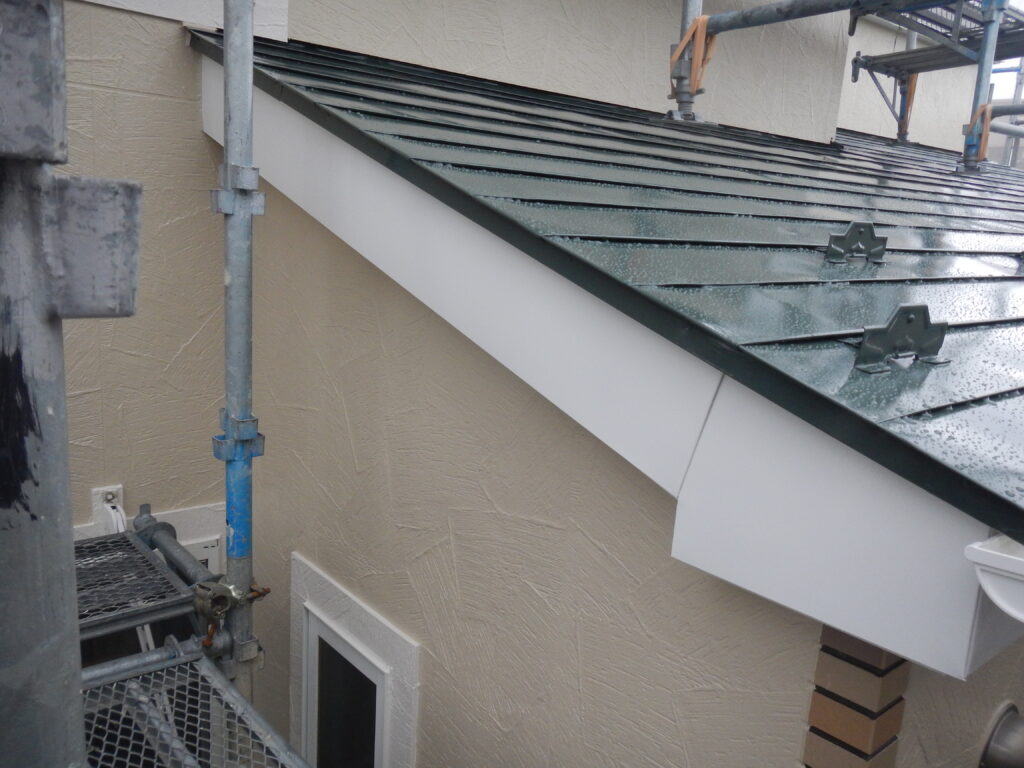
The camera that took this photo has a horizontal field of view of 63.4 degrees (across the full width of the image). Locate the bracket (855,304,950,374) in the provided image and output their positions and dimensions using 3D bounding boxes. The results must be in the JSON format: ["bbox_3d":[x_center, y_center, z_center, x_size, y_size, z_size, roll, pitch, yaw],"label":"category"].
[{"bbox_3d":[0.414,-0.048,0.856,0.187,0.059,0.032,-7,27,-41],"label":"bracket"}]

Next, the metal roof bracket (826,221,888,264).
[{"bbox_3d":[0.558,-0.222,1.313,0.190,0.059,0.032,-7,27,-41],"label":"metal roof bracket"}]

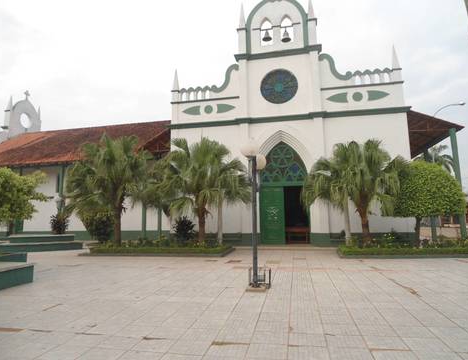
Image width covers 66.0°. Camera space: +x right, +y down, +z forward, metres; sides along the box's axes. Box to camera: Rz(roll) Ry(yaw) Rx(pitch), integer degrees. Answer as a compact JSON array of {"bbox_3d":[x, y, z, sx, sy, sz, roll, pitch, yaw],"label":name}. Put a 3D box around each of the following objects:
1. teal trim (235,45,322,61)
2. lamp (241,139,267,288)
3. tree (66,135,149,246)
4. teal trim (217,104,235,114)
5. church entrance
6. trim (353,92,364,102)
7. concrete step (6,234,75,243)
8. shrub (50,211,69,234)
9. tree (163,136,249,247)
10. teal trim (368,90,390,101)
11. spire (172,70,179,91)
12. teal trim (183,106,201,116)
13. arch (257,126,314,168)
[{"bbox_3d":[2.460,-7.074,20.241,4.818,0.420,0.500,-2,-6,13],"label":"teal trim"},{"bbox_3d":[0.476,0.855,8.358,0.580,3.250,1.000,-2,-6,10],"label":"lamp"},{"bbox_3d":[-6.265,0.739,17.731,3.600,5.560,3.400,-2,-6,10],"label":"tree"},{"bbox_3d":[-0.424,-4.081,20.661,1.110,0.514,0.080,-2,-6,13],"label":"teal trim"},{"bbox_3d":[2.735,0.676,19.653,2.600,5.600,0.400,-2,-6,13],"label":"church entrance"},{"bbox_3d":[6.566,-4.382,19.066,0.536,0.508,0.080,-2,-6,13],"label":"trim"},{"bbox_3d":[-11.385,3.485,21.473,3.900,0.380,1.300,1,-6,-16],"label":"concrete step"},{"bbox_3d":[-10.407,2.535,21.500,0.950,1.400,0.950,-2,-6,10],"label":"shrub"},{"bbox_3d":[-1.373,0.763,17.191,3.800,5.190,3.500,-2,-6,10],"label":"tree"},{"bbox_3d":[7.565,-4.386,18.835,1.086,0.535,0.080,-2,-6,13],"label":"teal trim"},{"bbox_3d":[-3.228,-5.592,20.204,0.360,1.220,0.360,-2,-6,10],"label":"spire"},{"bbox_3d":[-2.462,-4.044,21.131,1.051,0.528,0.080,-2,-6,13],"label":"teal trim"},{"bbox_3d":[2.690,-1.672,18.832,2.900,2.100,0.400,-2,-6,10],"label":"arch"}]

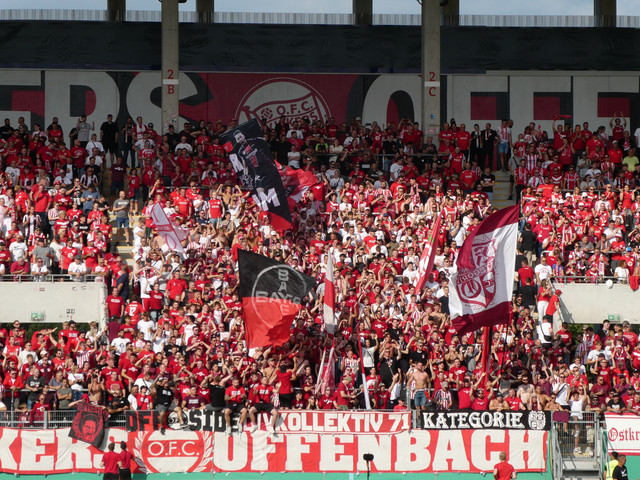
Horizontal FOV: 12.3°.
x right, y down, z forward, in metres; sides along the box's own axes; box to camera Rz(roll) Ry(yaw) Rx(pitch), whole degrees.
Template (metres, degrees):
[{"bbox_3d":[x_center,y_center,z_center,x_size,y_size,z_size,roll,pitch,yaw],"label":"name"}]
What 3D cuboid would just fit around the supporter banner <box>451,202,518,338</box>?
[{"bbox_3d":[4.643,0.847,83.500,1.950,3.650,0.800,0,0,0],"label":"supporter banner"}]

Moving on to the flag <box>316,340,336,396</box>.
[{"bbox_3d":[0.182,3.597,82.800,0.580,1.580,0.300,0,-2,-5],"label":"flag"}]

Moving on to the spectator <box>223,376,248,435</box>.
[{"bbox_3d":[-2.283,4.531,80.500,0.600,1.580,0.750,0,-2,-5],"label":"spectator"}]

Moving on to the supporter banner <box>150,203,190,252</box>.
[{"bbox_3d":[-4.675,-0.391,92.500,1.300,1.600,0.400,0,-2,-5],"label":"supporter banner"}]

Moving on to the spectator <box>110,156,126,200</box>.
[{"bbox_3d":[-6.774,-1.926,99.600,0.570,1.760,0.380,0,-2,-7],"label":"spectator"}]

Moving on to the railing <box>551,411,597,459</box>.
[{"bbox_3d":[7.082,5.405,82.000,1.270,1.360,0.080,0,-2,-5],"label":"railing"}]

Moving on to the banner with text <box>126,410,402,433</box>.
[{"bbox_3d":[-1.445,5.092,83.000,7.950,0.600,0.100,0,0,0],"label":"banner with text"}]

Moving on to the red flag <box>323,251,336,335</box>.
[{"bbox_3d":[0.275,1.517,85.500,0.420,2.400,0.450,0,0,0],"label":"red flag"}]

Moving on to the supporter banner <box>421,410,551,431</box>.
[{"bbox_3d":[4.672,5.064,83.000,3.700,0.580,0.100,0,0,0],"label":"supporter banner"}]

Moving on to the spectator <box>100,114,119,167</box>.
[{"bbox_3d":[-7.400,-3.488,104.000,0.620,1.840,0.360,0,0,-6],"label":"spectator"}]

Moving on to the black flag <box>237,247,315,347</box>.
[{"bbox_3d":[-1.207,1.690,84.000,2.200,2.800,0.700,0,0,0],"label":"black flag"}]

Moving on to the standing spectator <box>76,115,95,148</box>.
[{"bbox_3d":[-8.117,-3.410,102.400,0.600,1.800,0.450,0,-2,-7],"label":"standing spectator"}]

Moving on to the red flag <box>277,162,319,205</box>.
[{"bbox_3d":[-0.771,-1.820,97.000,1.500,1.550,0.500,0,-2,-5],"label":"red flag"}]

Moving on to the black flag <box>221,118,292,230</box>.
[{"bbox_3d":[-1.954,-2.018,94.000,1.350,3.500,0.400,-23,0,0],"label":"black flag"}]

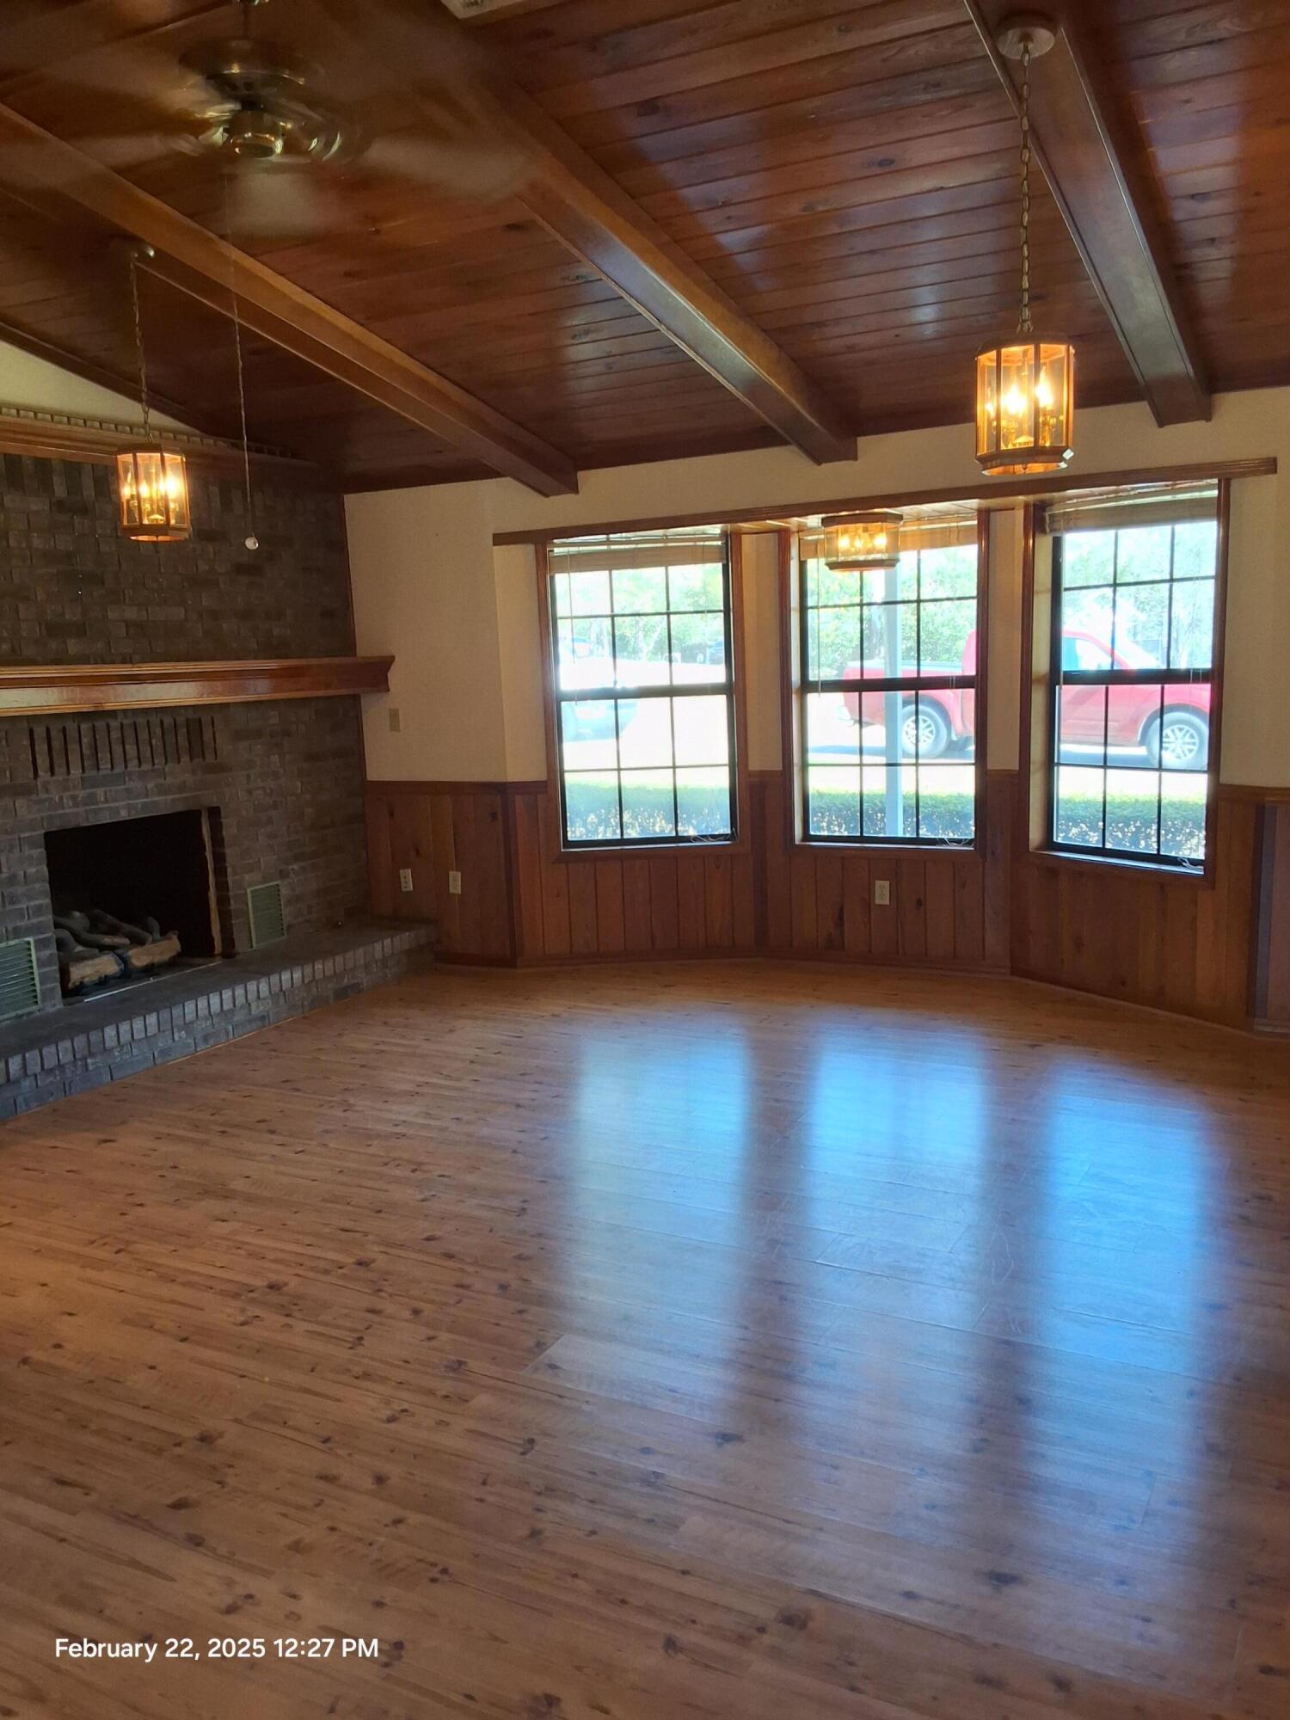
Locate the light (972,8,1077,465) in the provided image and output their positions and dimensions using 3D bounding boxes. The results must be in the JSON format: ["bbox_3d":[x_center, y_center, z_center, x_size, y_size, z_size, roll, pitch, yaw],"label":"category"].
[{"bbox_3d":[0.839,-1.329,3.049,0.228,0.921,0.228,2,9,28],"label":"light"}]

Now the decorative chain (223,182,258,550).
[{"bbox_3d":[-0.927,-1.134,3.179,0.030,0.823,0.030,2,9,28],"label":"decorative chain"}]

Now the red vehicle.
[{"bbox_3d":[5.680,-2.280,19.460,5.450,1.800,1.850,2,9,28],"label":"red vehicle"}]

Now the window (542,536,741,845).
[{"bbox_3d":[-0.001,-0.818,6.821,0.920,1.530,0.100,-2,8,-1],"label":"window"}]

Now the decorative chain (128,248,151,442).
[{"bbox_3d":[-1.570,-1.590,4.322,0.030,0.561,0.030,2,9,28],"label":"decorative chain"}]

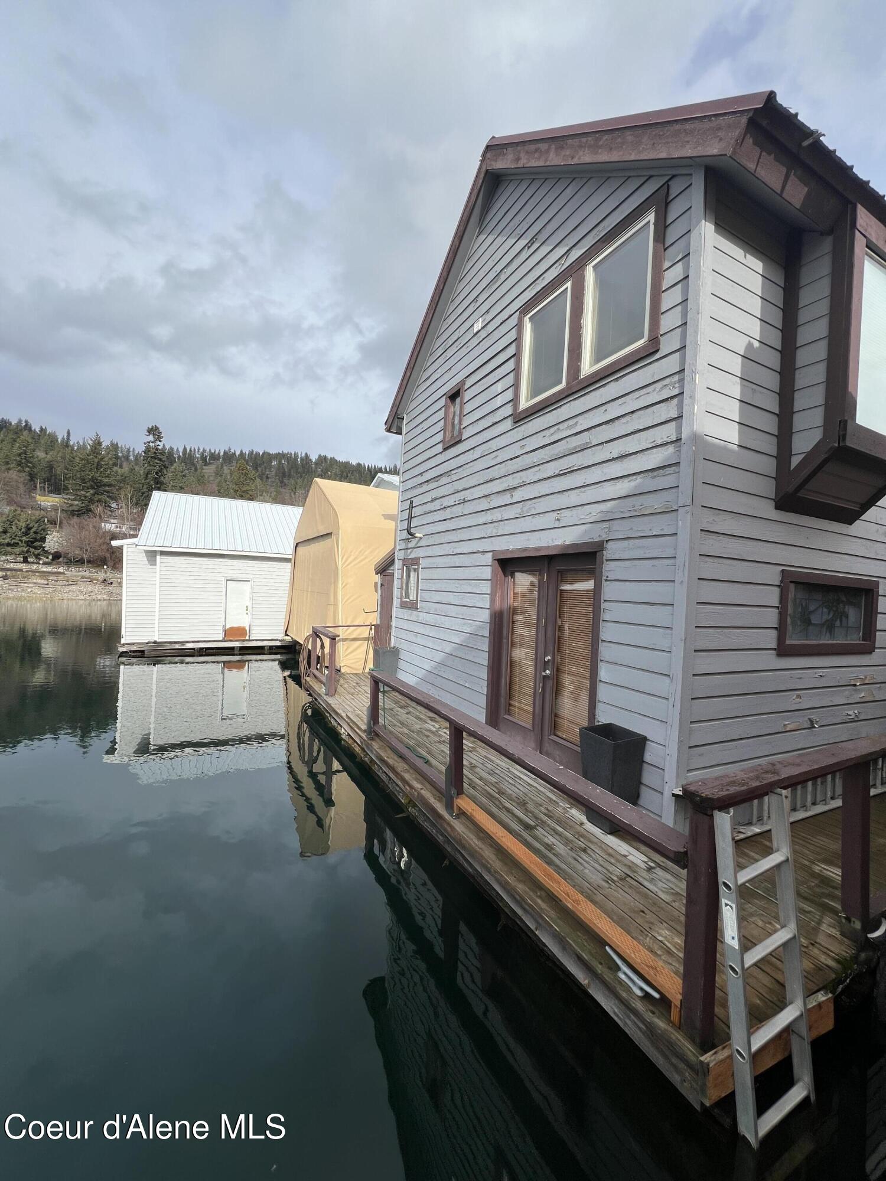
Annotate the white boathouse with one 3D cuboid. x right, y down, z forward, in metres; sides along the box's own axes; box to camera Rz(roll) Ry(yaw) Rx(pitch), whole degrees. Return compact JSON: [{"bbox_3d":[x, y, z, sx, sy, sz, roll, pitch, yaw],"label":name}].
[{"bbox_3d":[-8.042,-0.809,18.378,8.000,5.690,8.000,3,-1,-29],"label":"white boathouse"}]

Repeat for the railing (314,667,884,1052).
[{"bbox_3d":[0.839,1.228,3.753,1.830,0.940,4.000,3,0,-27],"label":"railing"}]

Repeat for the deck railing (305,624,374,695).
[{"bbox_3d":[-1.532,1.109,7.597,1.230,0.900,2.000,3,0,-27],"label":"deck railing"}]

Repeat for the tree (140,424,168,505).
[{"bbox_3d":[-65.321,-27.460,100.000,5.525,20.179,5.525,3,-2,-34],"label":"tree"}]

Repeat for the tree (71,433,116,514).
[{"bbox_3d":[-72.440,-23.732,92.000,7.428,17.799,7.428,3,-2,-39],"label":"tree"}]

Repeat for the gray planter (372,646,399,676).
[{"bbox_3d":[-0.903,1.268,7.155,0.330,0.650,0.340,3,0,-27],"label":"gray planter"}]

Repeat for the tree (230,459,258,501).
[{"bbox_3d":[-48.529,-25.837,108.000,6.517,12.357,6.517,3,-1,-25],"label":"tree"}]

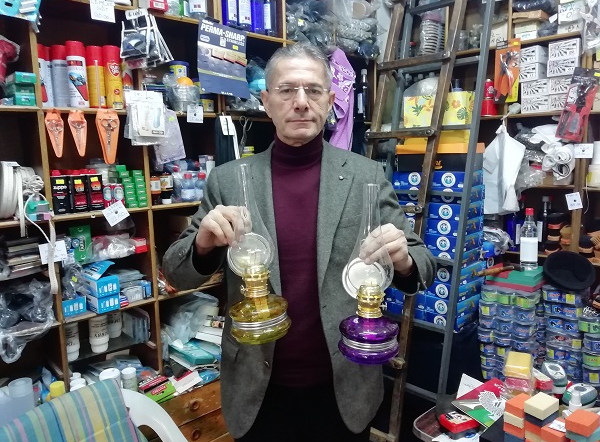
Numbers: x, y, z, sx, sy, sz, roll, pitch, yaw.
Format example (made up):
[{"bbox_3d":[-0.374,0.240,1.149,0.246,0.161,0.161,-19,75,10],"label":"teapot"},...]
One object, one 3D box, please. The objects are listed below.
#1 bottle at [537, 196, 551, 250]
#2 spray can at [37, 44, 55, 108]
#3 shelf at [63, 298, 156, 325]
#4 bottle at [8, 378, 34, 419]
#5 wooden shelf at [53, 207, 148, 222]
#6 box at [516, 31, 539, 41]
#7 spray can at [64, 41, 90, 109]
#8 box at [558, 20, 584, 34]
[{"bbox_3d":[1.200,0.015,2.182,0.060,0.252,0.062,-6,10,-31],"label":"bottle"},{"bbox_3d":[-0.881,-0.488,1.541,0.058,0.214,0.058,-7,10,-34],"label":"spray can"},{"bbox_3d":[-0.726,0.289,1.627,0.310,0.017,0.250,-9,12,-44],"label":"shelf"},{"bbox_3d":[-0.793,0.555,1.297,0.062,0.190,0.062,-9,12,-44],"label":"bottle"},{"bbox_3d":[-0.732,-0.039,1.577,0.309,0.016,0.250,-9,12,-44],"label":"wooden shelf"},{"bbox_3d":[1.191,-0.933,2.326,0.100,0.042,0.130,6,11,41],"label":"box"},{"bbox_3d":[-0.760,-0.496,1.544,0.059,0.222,0.059,-7,10,-33],"label":"spray can"},{"bbox_3d":[1.333,-0.928,2.201,0.104,0.060,0.150,6,11,41],"label":"box"}]

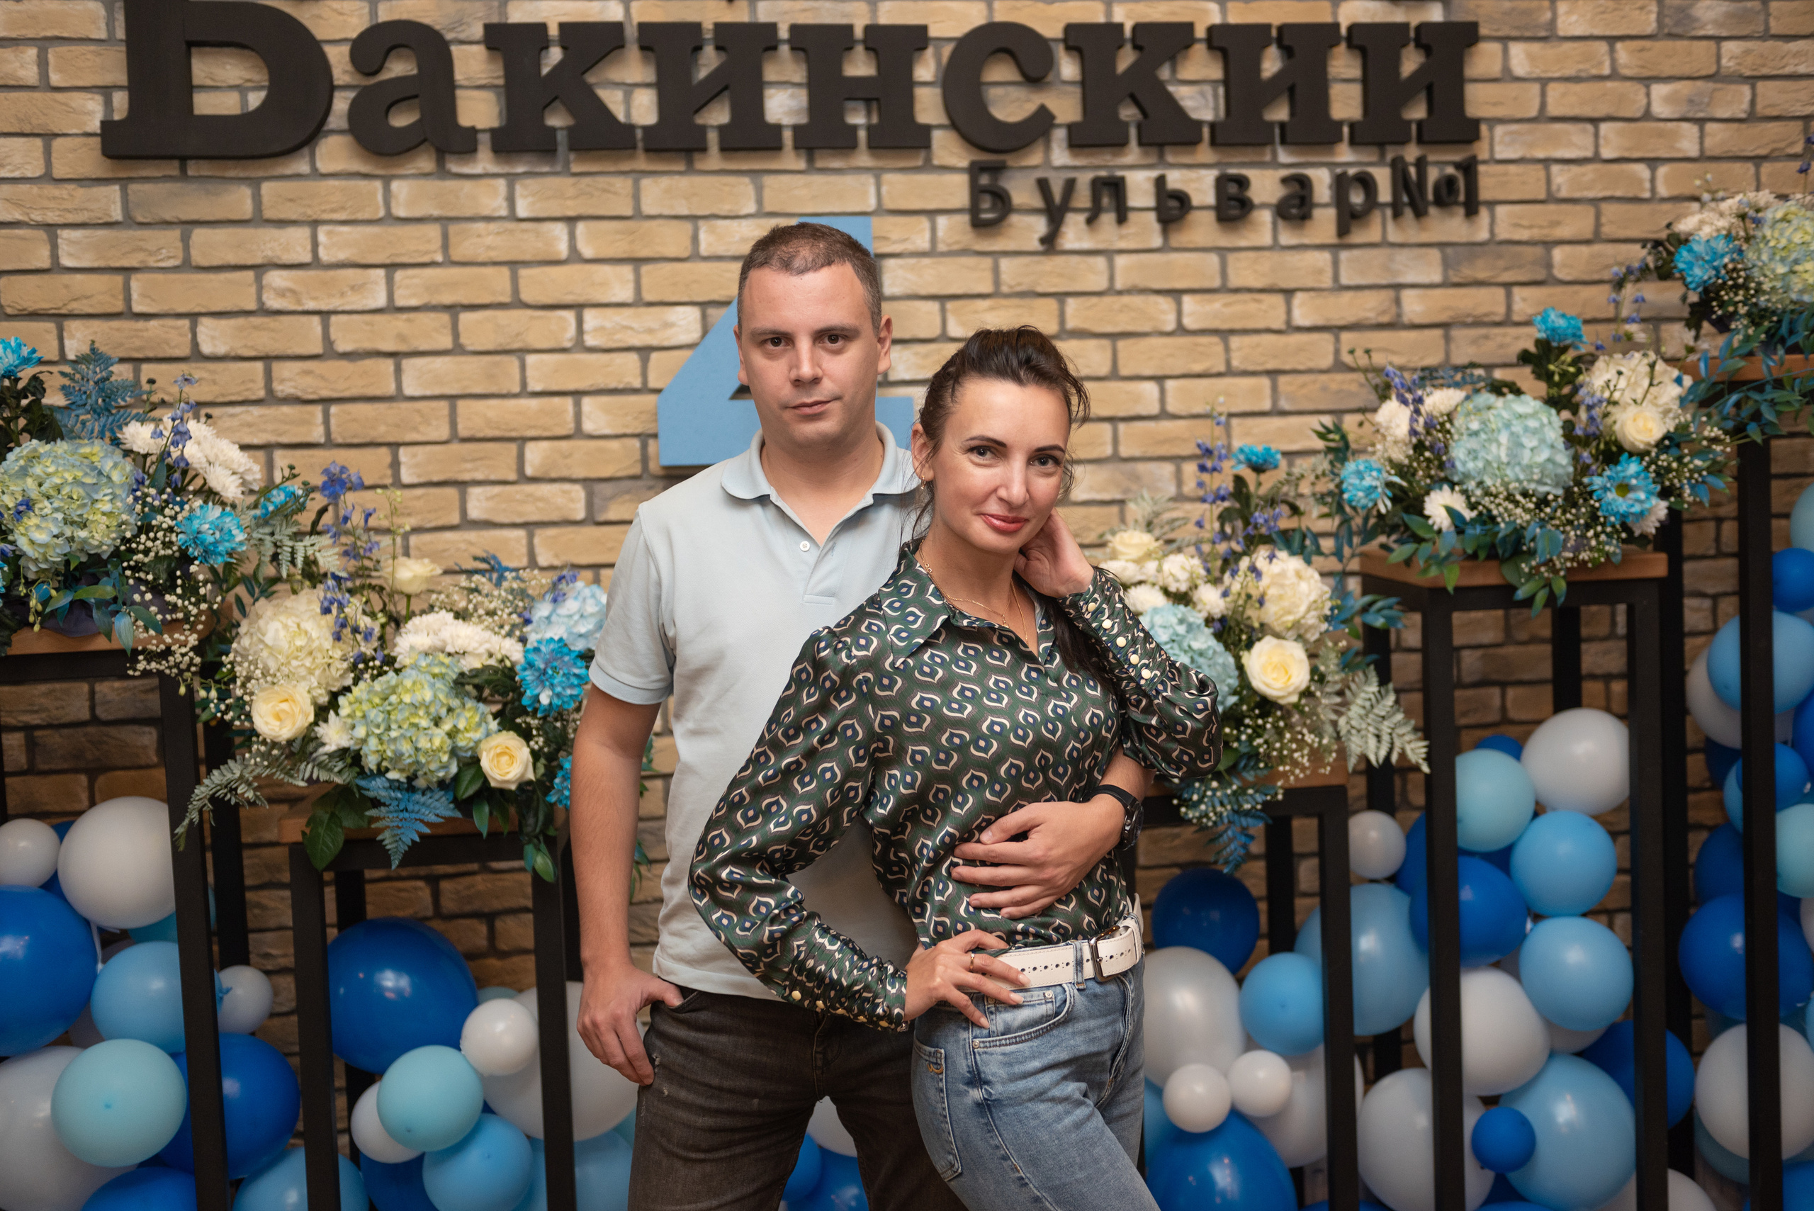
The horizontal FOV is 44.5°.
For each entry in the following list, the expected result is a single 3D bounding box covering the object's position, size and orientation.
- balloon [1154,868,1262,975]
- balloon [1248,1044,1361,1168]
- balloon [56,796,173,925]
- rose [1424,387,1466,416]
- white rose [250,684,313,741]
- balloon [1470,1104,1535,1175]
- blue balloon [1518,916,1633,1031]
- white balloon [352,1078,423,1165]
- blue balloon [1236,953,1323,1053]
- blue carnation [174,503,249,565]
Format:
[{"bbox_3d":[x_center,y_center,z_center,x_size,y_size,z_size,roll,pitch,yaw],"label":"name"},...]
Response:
[{"bbox_3d":[0.444,0.471,3.291,0.162,0.166,0.162,-2,4,7],"label":"balloon"},{"bbox_3d":[0.673,0.840,3.740,0.199,0.220,0.205,-2,3,10],"label":"balloon"},{"bbox_3d":[-1.134,0.377,3.238,0.207,0.192,0.200,-3,4,-10],"label":"balloon"},{"bbox_3d":[0.919,-0.347,3.788,0.075,0.051,0.070,-1,4,14],"label":"rose"},{"bbox_3d":[-0.896,0.153,3.177,0.089,0.085,0.075,-4,4,-18],"label":"white rose"},{"bbox_3d":[1.002,0.895,3.720,0.107,0.114,0.111,-1,3,15],"label":"balloon"},{"bbox_3d":[0.979,0.540,3.250,0.170,0.168,0.168,-1,4,17],"label":"blue balloon"},{"bbox_3d":[-0.679,0.681,2.921,0.108,0.112,0.108,-3,4,-14],"label":"white balloon"},{"bbox_3d":[0.634,0.658,3.661,0.175,0.171,0.173,-3,4,-10],"label":"blue balloon"},{"bbox_3d":[-0.978,-0.102,3.115,0.102,0.090,0.075,-3,4,-15],"label":"blue carnation"}]

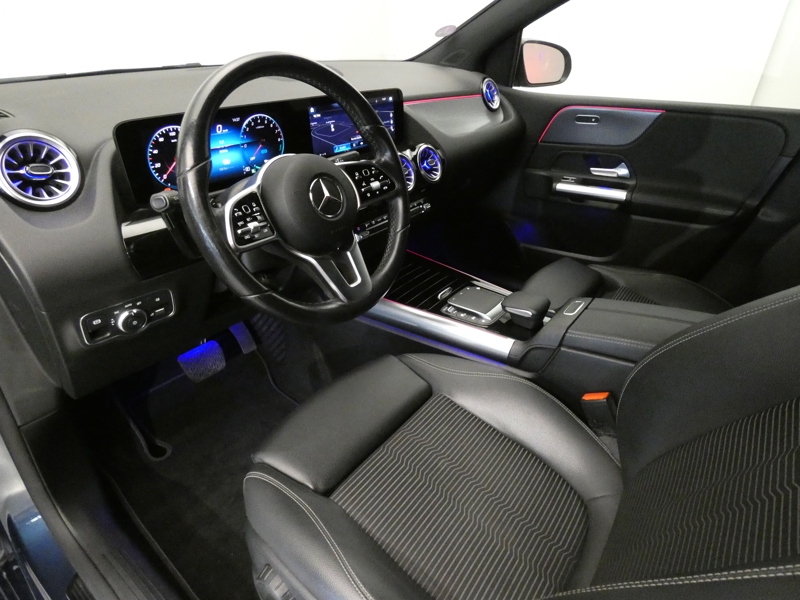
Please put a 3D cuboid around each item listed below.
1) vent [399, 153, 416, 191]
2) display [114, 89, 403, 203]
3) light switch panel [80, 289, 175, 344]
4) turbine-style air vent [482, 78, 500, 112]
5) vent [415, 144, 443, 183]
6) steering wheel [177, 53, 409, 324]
[{"bbox_3d":[-0.005,-0.275,1.002,0.038,0.094,0.094,-6,19,43],"label":"vent"},{"bbox_3d":[-0.188,-0.307,0.847,0.035,0.120,0.612,16,33,35],"label":"display"},{"bbox_3d":[-0.398,0.022,0.682,0.035,0.053,0.132,21,35,32],"label":"light switch panel"},{"bbox_3d":[0.273,-0.628,1.422,0.038,0.098,0.098,-1,22,42],"label":"turbine-style air vent"},{"bbox_3d":[0.063,-0.318,1.080,0.038,0.094,0.094,-6,19,43],"label":"vent"},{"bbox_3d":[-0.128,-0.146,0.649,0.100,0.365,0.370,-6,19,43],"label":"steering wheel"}]

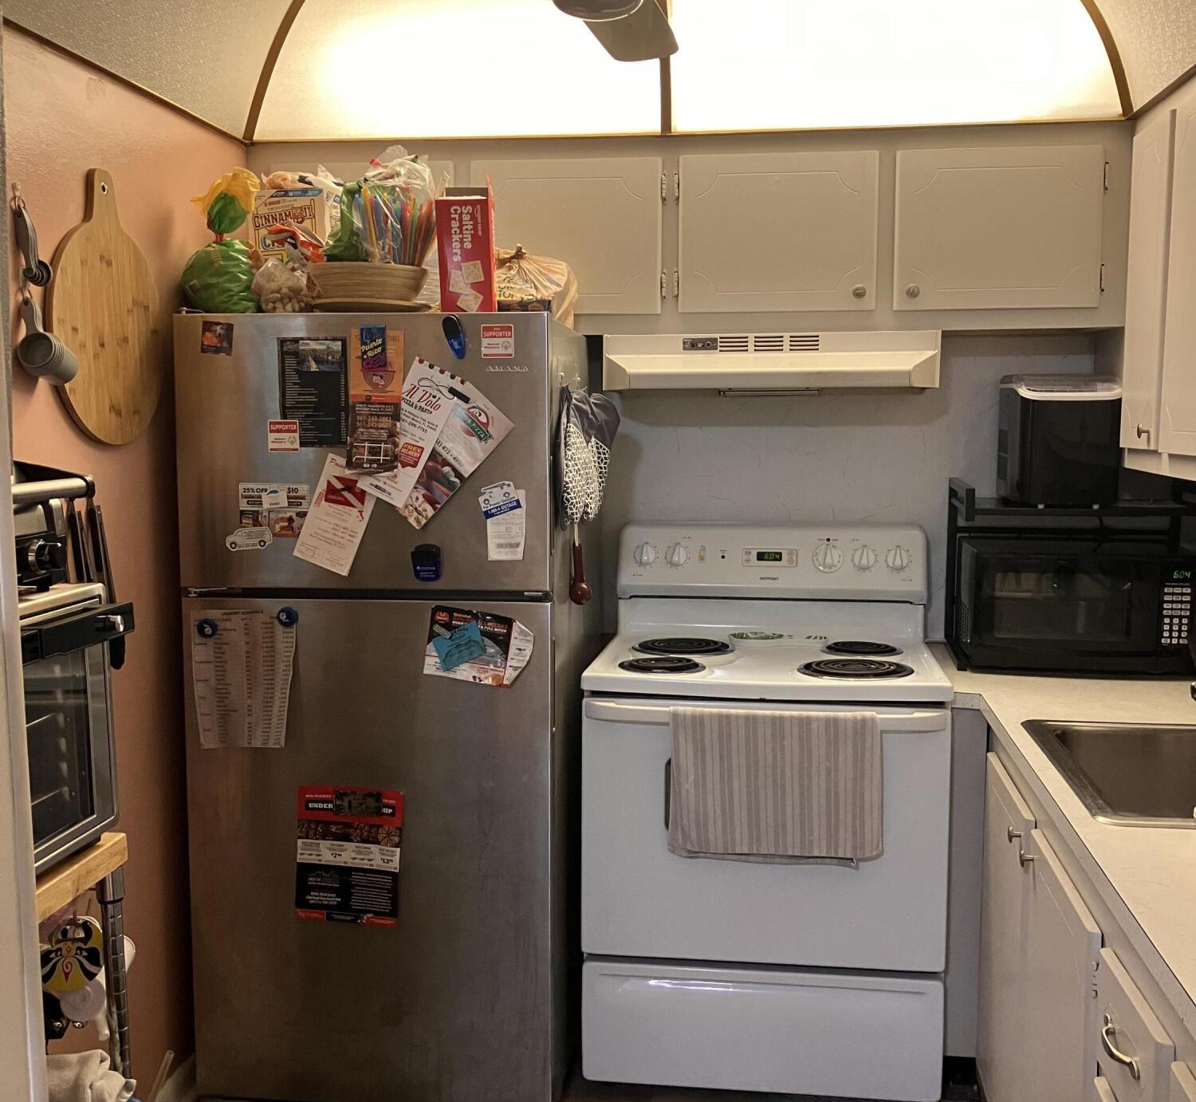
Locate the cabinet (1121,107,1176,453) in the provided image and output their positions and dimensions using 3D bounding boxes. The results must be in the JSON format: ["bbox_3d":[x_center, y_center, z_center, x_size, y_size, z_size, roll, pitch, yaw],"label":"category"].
[{"bbox_3d":[1.247,-0.526,2.567,0.300,0.645,0.275,1,6,7],"label":"cabinet"}]

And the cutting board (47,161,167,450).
[{"bbox_3d":[-0.896,-0.441,2.353,0.022,0.490,0.390,1,6,7],"label":"cutting board"}]

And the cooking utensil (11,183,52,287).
[{"bbox_3d":[-0.906,-0.505,2.066,0.040,0.160,0.055,1,6,7],"label":"cooking utensil"}]

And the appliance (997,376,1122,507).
[{"bbox_3d":[1.036,-0.250,2.912,0.210,0.282,0.285,1,6,7],"label":"appliance"}]

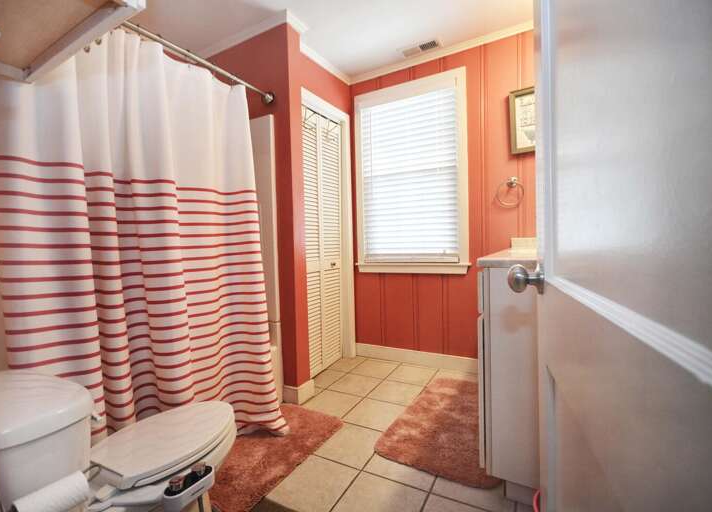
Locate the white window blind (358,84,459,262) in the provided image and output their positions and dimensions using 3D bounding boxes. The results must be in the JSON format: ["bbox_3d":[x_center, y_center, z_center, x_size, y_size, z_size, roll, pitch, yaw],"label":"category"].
[{"bbox_3d":[0.427,-0.609,2.629,0.815,1.341,0.056,-1,1,28],"label":"white window blind"}]

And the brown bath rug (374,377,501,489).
[{"bbox_3d":[0.544,0.888,1.786,0.531,0.026,0.949,-1,1,28],"label":"brown bath rug"}]

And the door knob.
[{"bbox_3d":[0.354,0.048,0.667,0.065,0.062,0.062,-1,1,28],"label":"door knob"}]

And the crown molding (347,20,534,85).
[{"bbox_3d":[0.658,-1.557,2.443,1.645,0.052,0.047,-1,1,28],"label":"crown molding"}]

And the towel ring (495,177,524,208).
[{"bbox_3d":[1.083,-0.438,2.240,0.171,0.211,0.061,-1,1,28],"label":"towel ring"}]

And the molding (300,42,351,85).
[{"bbox_3d":[-0.249,-1.502,2.493,0.047,0.052,0.810,-1,6,30],"label":"molding"}]

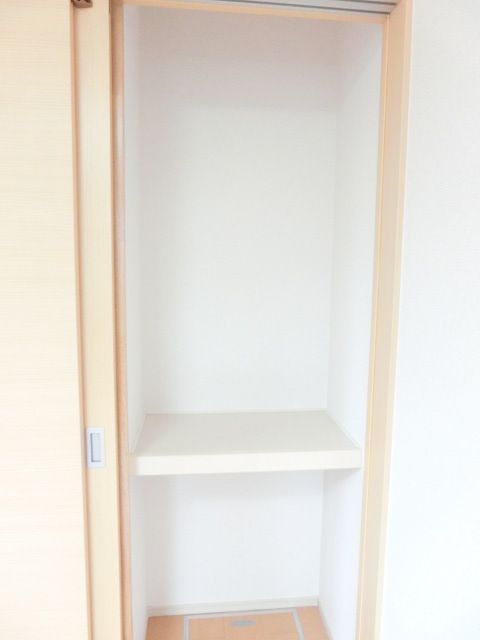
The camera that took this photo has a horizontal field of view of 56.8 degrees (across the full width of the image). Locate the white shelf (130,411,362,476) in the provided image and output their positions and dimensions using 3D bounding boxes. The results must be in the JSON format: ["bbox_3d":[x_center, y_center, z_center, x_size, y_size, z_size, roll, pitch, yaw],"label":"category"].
[{"bbox_3d":[0.010,0.416,1.551,0.710,0.061,0.390,0,6,-6],"label":"white shelf"}]

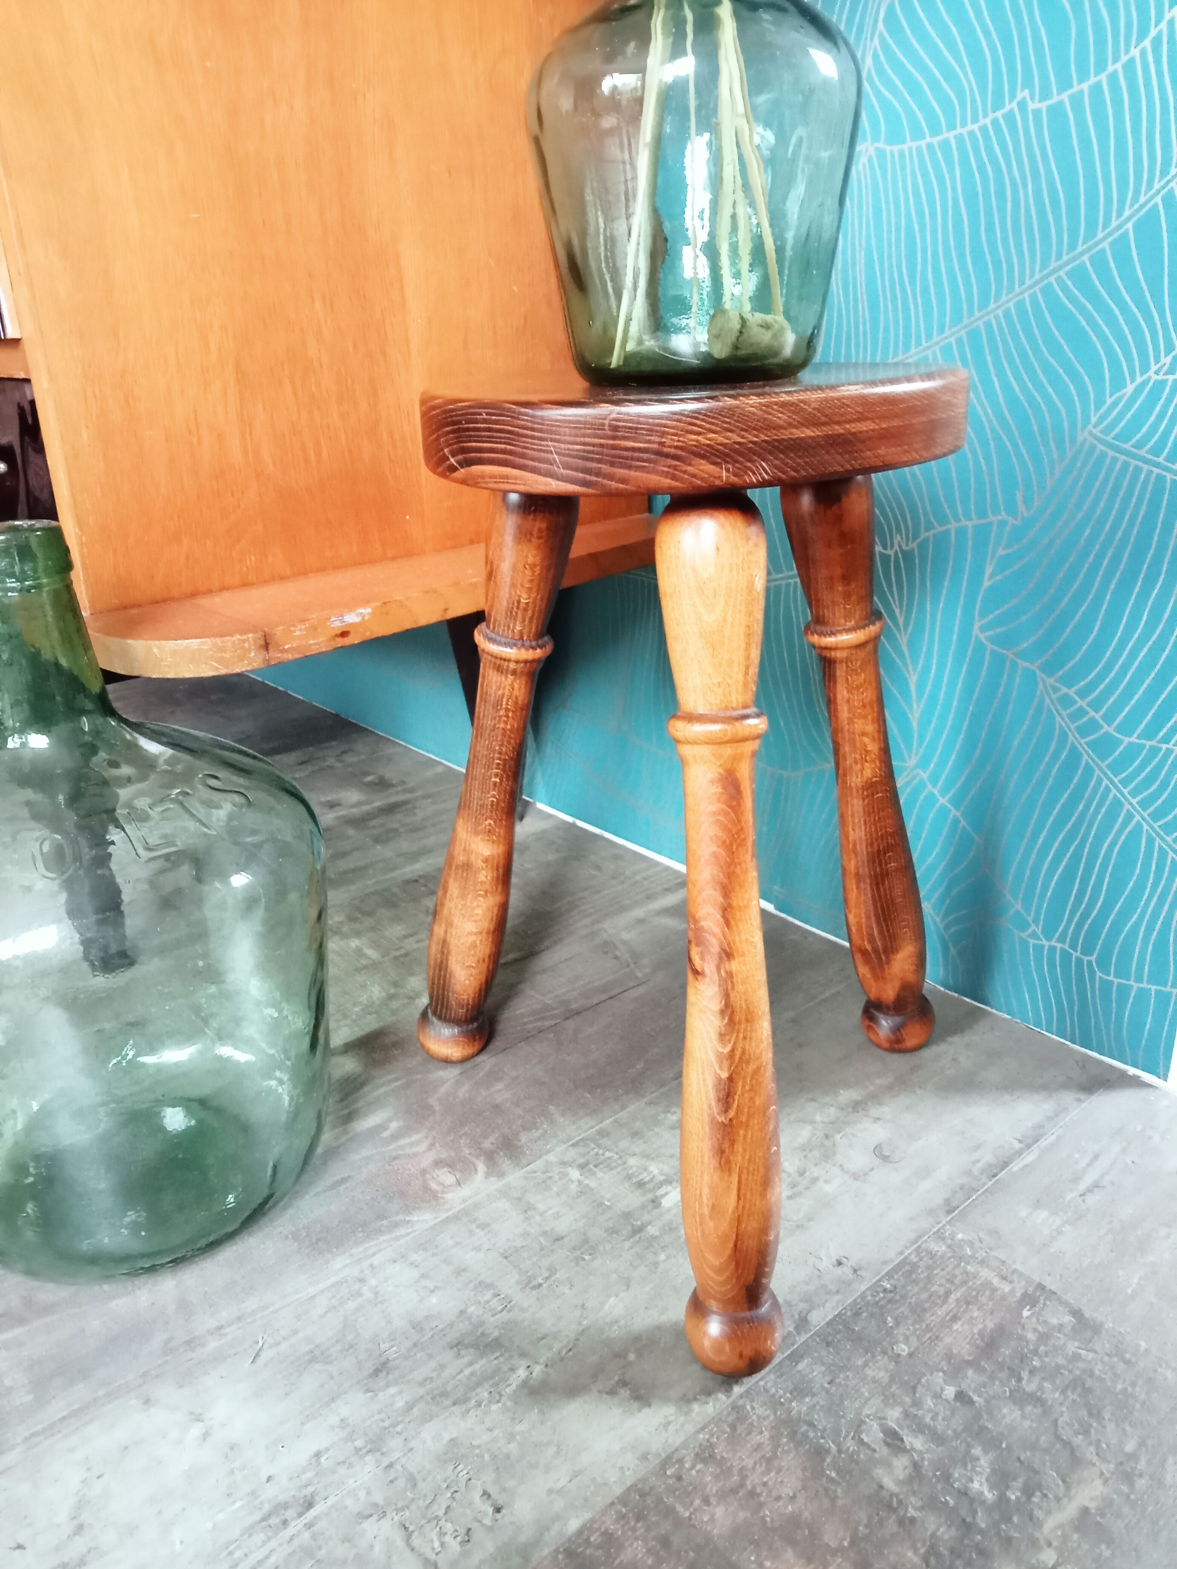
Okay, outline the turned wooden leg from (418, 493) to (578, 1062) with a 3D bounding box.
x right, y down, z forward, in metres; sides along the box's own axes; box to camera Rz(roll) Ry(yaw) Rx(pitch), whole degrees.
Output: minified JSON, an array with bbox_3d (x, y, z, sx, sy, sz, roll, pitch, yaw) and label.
[{"bbox_3d":[-0.061,0.006,0.793,0.049,0.428,0.049,24,32,21],"label":"turned wooden leg"}]

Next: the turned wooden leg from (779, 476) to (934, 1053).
[{"bbox_3d":[0.172,-0.003,0.787,0.049,0.424,0.049,-27,30,-23],"label":"turned wooden leg"}]

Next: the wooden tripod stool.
[{"bbox_3d":[0.055,0.020,0.686,0.356,0.458,0.344,-3,22,-1],"label":"wooden tripod stool"}]

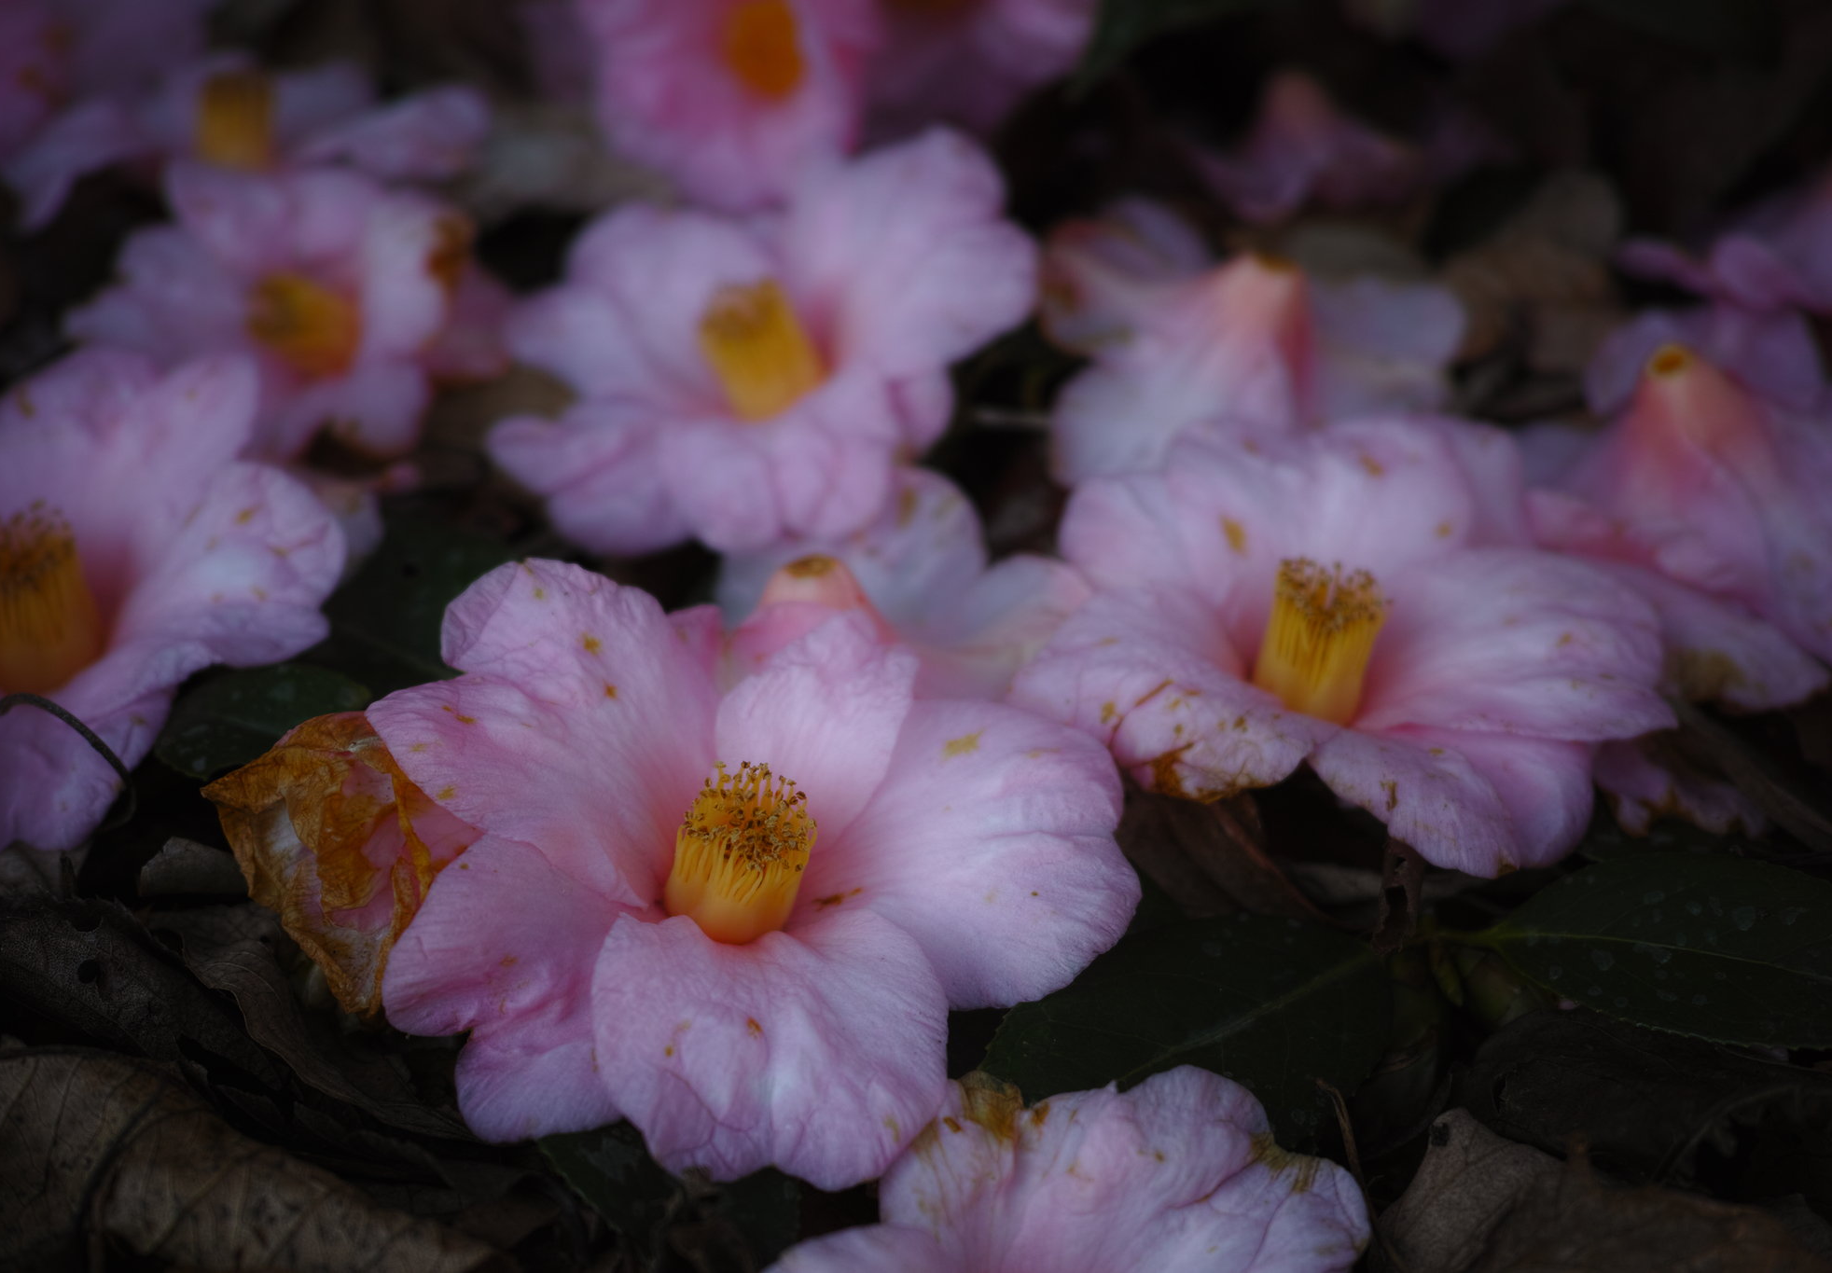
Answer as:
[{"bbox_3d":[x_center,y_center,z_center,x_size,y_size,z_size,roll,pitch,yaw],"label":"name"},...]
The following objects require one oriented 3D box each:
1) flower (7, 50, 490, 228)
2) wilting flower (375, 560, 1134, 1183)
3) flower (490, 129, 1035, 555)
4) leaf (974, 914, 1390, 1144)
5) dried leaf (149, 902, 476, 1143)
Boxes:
[{"bbox_3d":[-0.135,-0.100,0.483,0.090,0.033,0.078,0,35,0],"label":"flower"},{"bbox_3d":[-0.023,0.033,0.340,0.103,0.046,0.092,0,30,0],"label":"wilting flower"},{"bbox_3d":[-0.027,-0.052,0.420,0.098,0.042,0.092,-10,43,7],"label":"flower"},{"bbox_3d":[0.040,0.056,0.339,0.064,0.014,0.046,-20,36,-31],"label":"leaf"},{"bbox_3d":[-0.077,0.049,0.304,0.055,0.015,0.023,25,42,31],"label":"dried leaf"}]

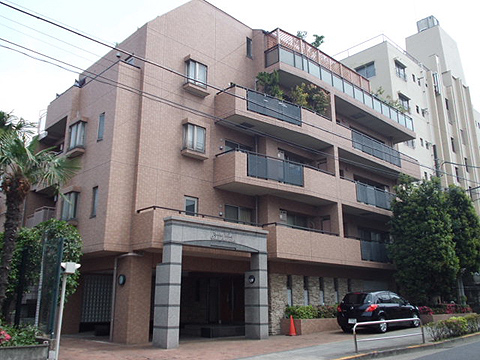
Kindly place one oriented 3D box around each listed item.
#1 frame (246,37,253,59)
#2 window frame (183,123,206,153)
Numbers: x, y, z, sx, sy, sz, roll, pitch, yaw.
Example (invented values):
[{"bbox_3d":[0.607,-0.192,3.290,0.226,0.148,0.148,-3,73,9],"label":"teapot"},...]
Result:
[{"bbox_3d":[0.431,-6.394,22.331,0.400,1.060,0.100,14,-21,-42],"label":"frame"},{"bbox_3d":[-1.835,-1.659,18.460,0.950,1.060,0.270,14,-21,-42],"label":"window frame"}]

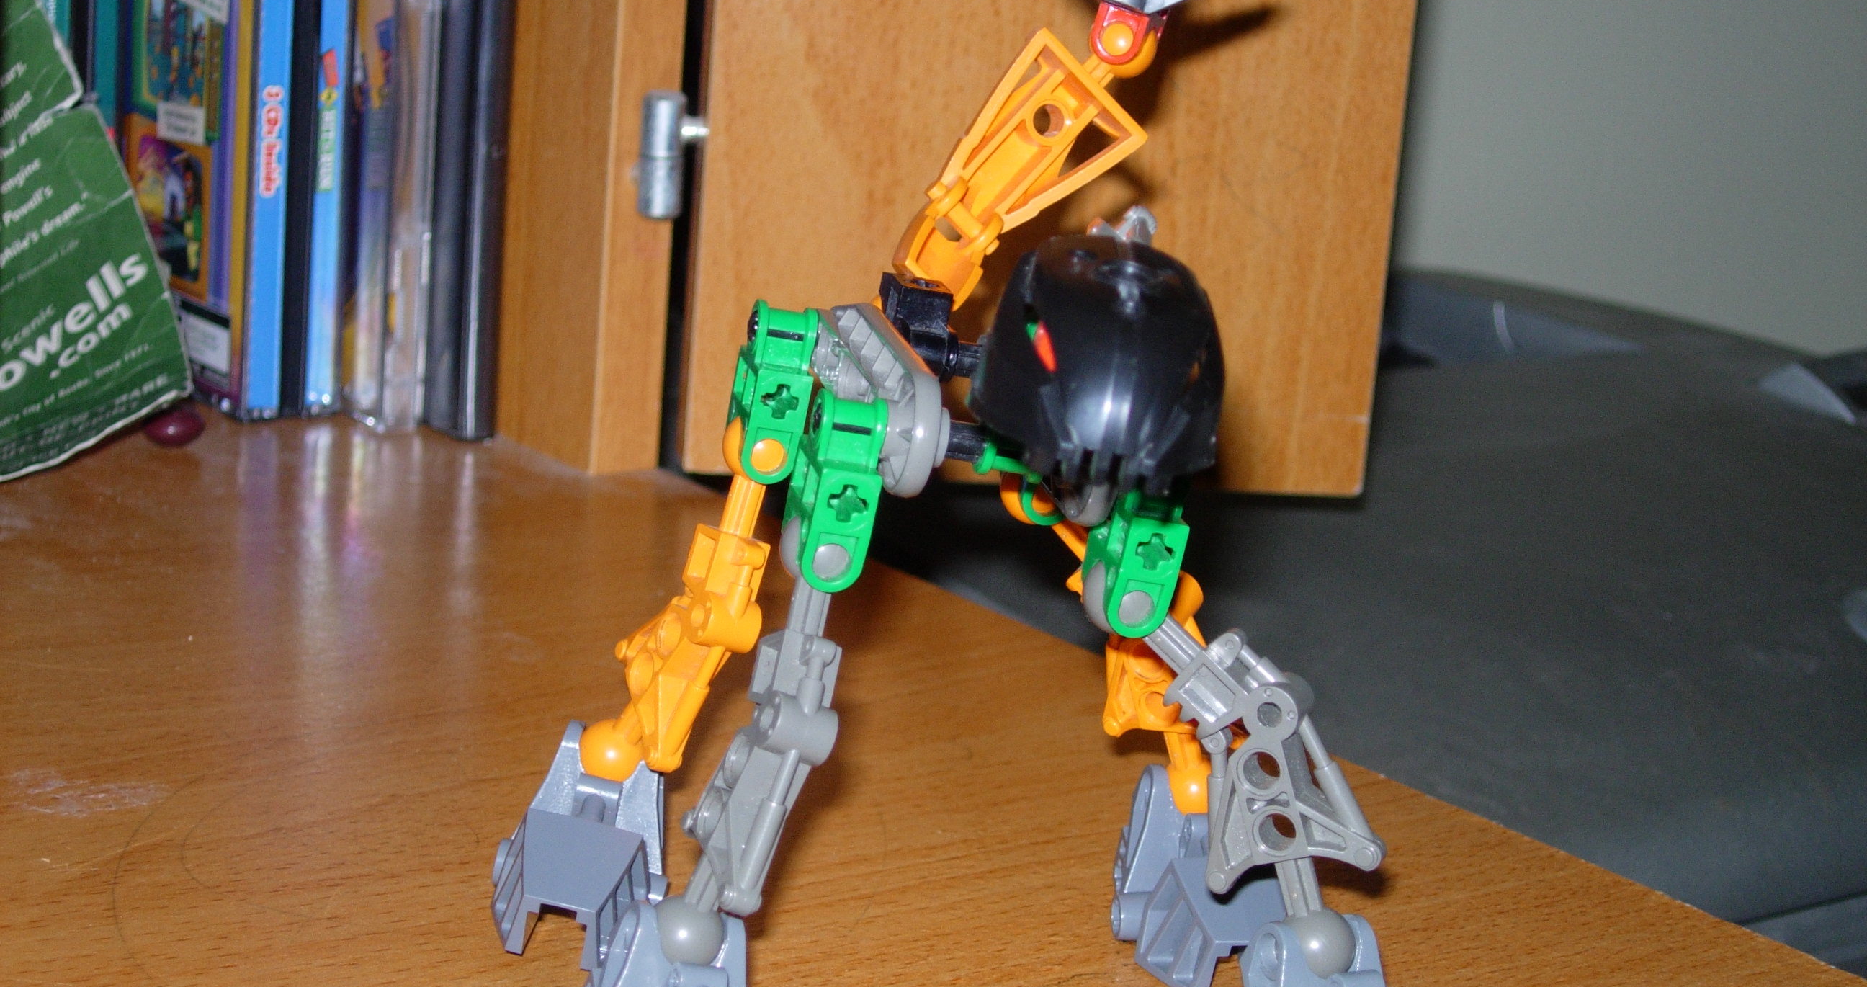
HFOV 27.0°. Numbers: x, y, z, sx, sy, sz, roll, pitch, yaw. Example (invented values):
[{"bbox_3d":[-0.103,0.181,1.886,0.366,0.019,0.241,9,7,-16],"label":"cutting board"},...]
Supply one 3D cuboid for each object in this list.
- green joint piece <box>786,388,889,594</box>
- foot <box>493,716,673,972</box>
[{"bbox_3d":[-0.012,0.000,0.494,0.008,0.024,0.013,7,14,-18],"label":"green joint piece"},{"bbox_3d":[-0.048,0.048,0.542,0.024,0.023,0.045,13,17,1],"label":"foot"}]

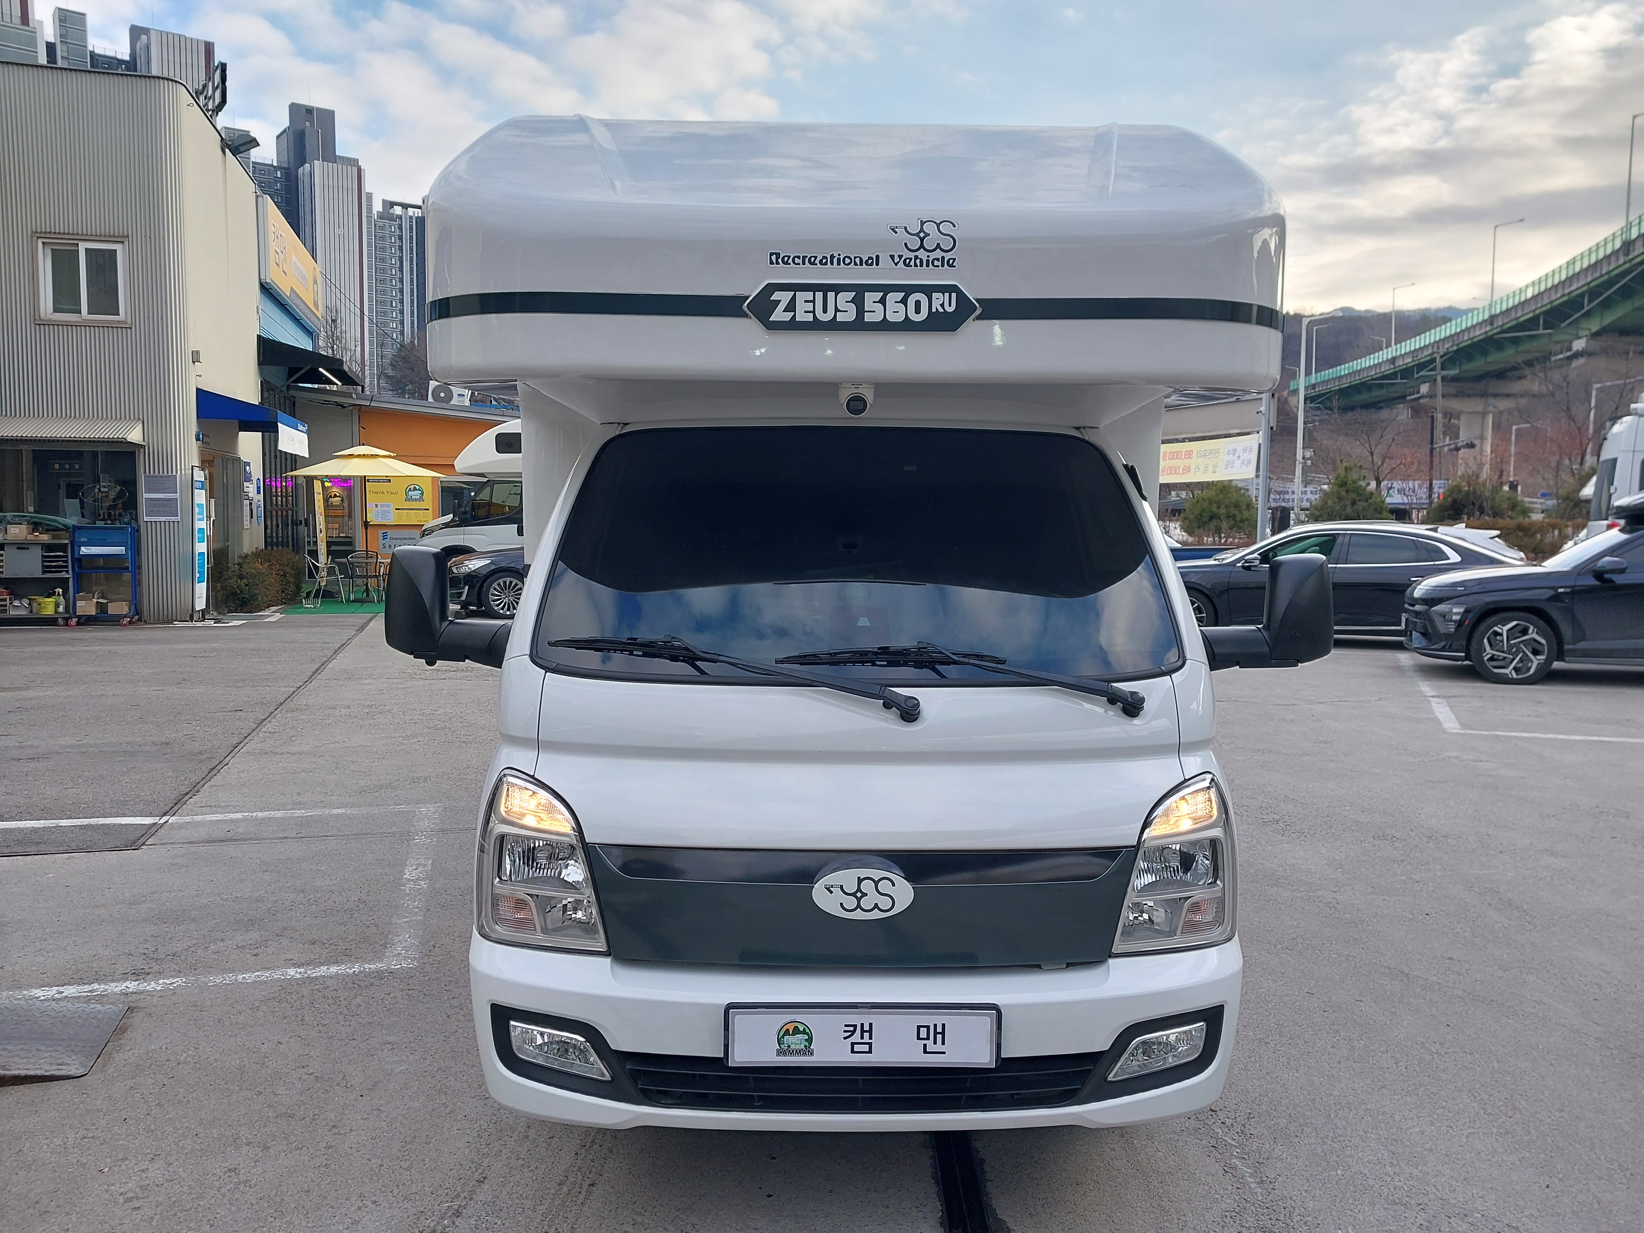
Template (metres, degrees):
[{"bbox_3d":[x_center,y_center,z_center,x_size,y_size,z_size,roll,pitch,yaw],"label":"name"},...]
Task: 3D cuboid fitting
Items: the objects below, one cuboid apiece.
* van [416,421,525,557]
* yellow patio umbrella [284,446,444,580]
[{"bbox_3d":[-4.088,-1.965,25.616,6.600,3.050,2.250,-1,5,-18],"label":"van"},{"bbox_3d":[-7.205,-1.472,22.557,2.600,2.510,2.600,0,5,0],"label":"yellow patio umbrella"}]

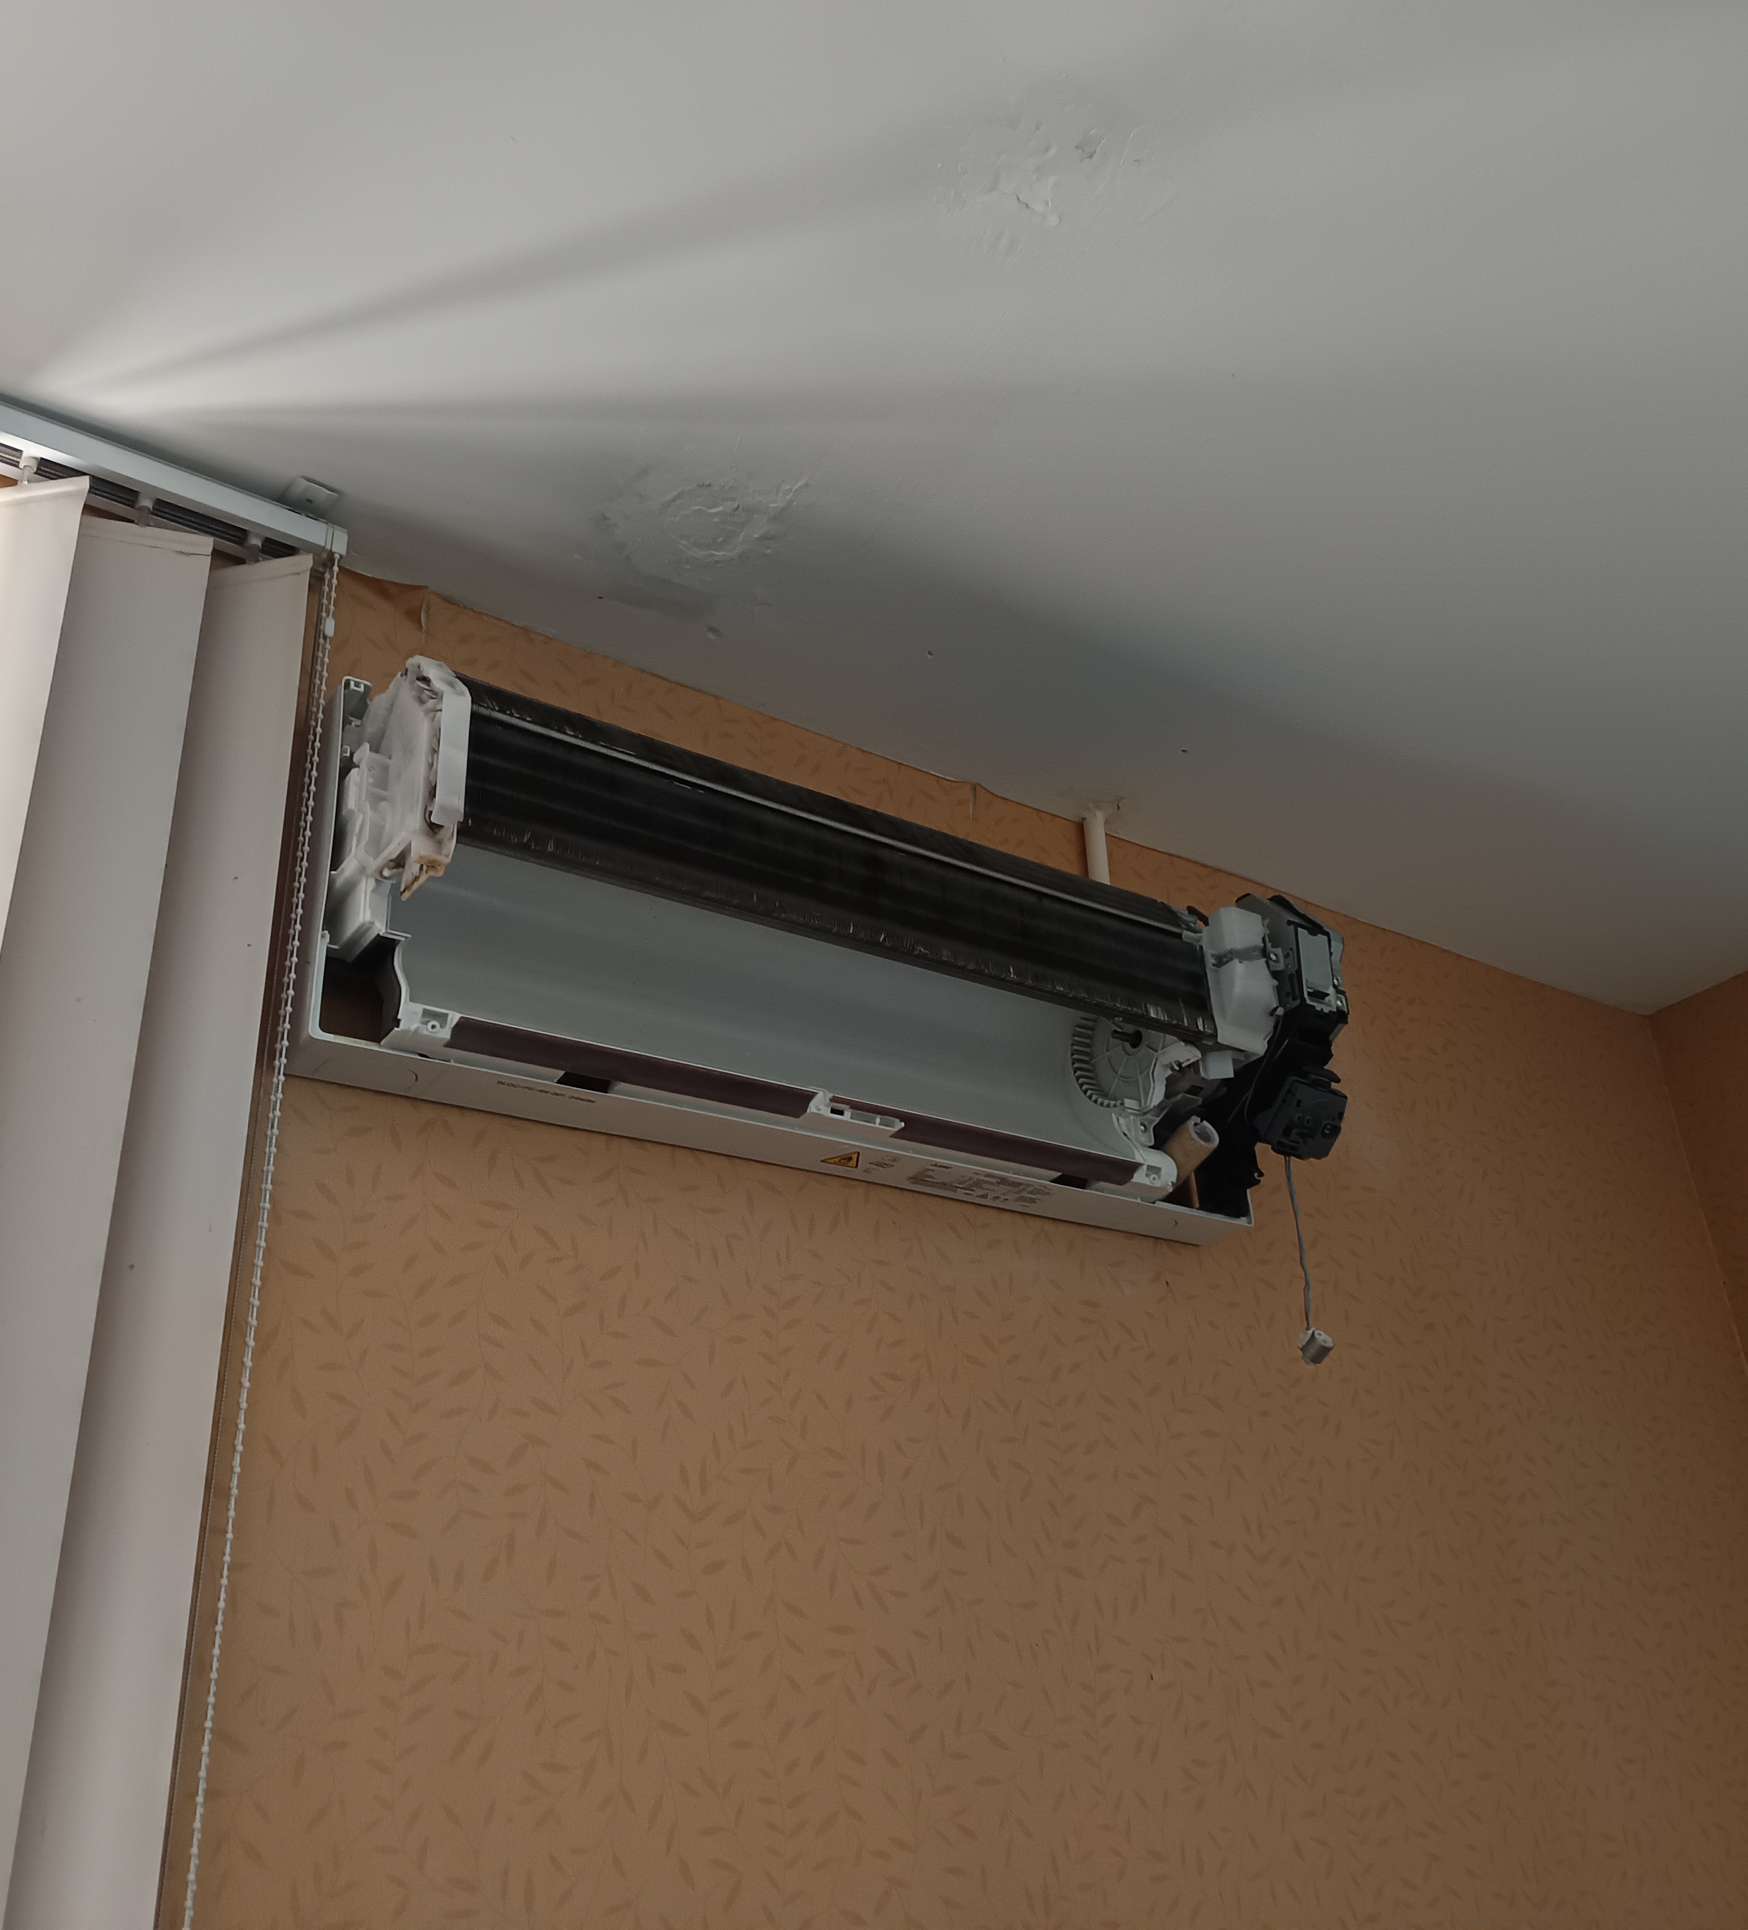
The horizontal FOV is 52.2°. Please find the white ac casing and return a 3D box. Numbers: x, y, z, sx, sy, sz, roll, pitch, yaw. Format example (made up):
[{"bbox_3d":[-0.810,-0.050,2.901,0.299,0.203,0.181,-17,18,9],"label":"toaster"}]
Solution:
[{"bbox_3d":[0.002,-0.002,1.385,0.835,0.285,0.187,15,-33,-31],"label":"white ac casing"}]

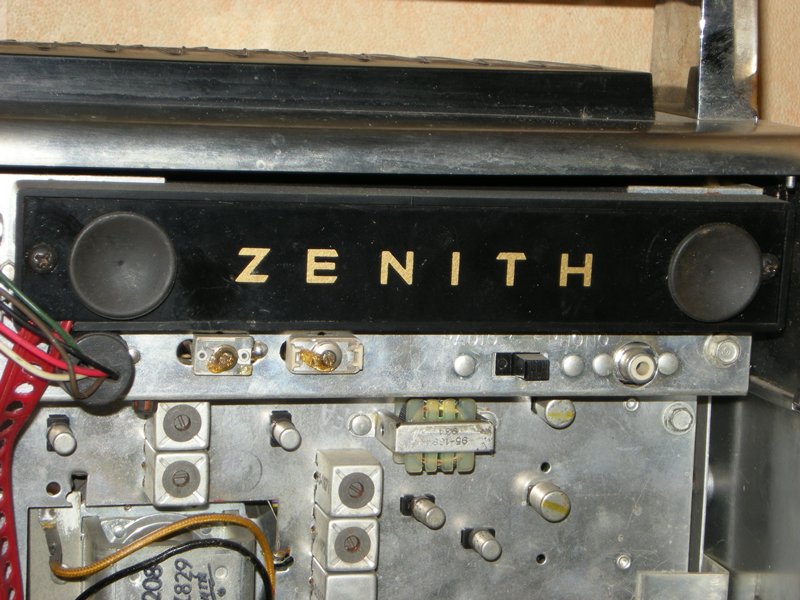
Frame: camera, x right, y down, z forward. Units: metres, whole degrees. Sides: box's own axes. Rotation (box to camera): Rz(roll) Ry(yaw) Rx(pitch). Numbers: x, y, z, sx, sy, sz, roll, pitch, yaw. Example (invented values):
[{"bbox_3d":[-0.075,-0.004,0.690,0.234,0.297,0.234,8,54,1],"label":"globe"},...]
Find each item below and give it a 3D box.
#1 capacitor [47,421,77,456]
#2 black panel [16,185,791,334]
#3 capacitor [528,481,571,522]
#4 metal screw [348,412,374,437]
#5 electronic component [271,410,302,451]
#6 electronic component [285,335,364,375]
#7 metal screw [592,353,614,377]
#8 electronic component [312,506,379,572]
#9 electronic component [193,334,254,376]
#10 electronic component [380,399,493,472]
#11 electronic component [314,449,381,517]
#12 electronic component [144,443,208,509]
[{"bbox_3d":[-0.085,0.034,0.591,0.006,0.016,0.006,0,98,-13],"label":"capacitor"},{"bbox_3d":[0.002,-0.010,0.591,0.196,0.018,0.034,0,98,-13],"label":"black panel"},{"bbox_3d":[0.040,0.054,0.626,0.008,0.011,0.008,0,98,-13],"label":"capacitor"},{"bbox_3d":[-0.011,0.035,0.655,0.006,0.002,0.006,0,99,-15],"label":"metal screw"},{"bbox_3d":[-0.032,0.037,0.647,0.006,0.012,0.009,0,99,-15],"label":"electronic component"},{"bbox_3d":[-0.020,0.014,0.627,0.020,0.008,0.010,0,99,-15],"label":"electronic component"},{"bbox_3d":[0.052,0.017,0.604,0.006,0.003,0.006,0,98,-13],"label":"metal screw"},{"bbox_3d":[-0.014,0.062,0.611,0.014,0.017,0.014,0,98,-13],"label":"electronic component"},{"bbox_3d":[-0.047,0.014,0.620,0.015,0.008,0.011,0,99,-15],"label":"electronic component"},{"bbox_3d":[0.009,0.034,0.610,0.026,0.021,0.019,0,98,-13],"label":"electronic component"},{"bbox_3d":[-0.014,0.051,0.651,0.014,0.017,0.015,0,99,-15],"label":"electronic component"},{"bbox_3d":[-0.056,0.044,0.599,0.014,0.017,0.014,0,98,-13],"label":"electronic component"}]

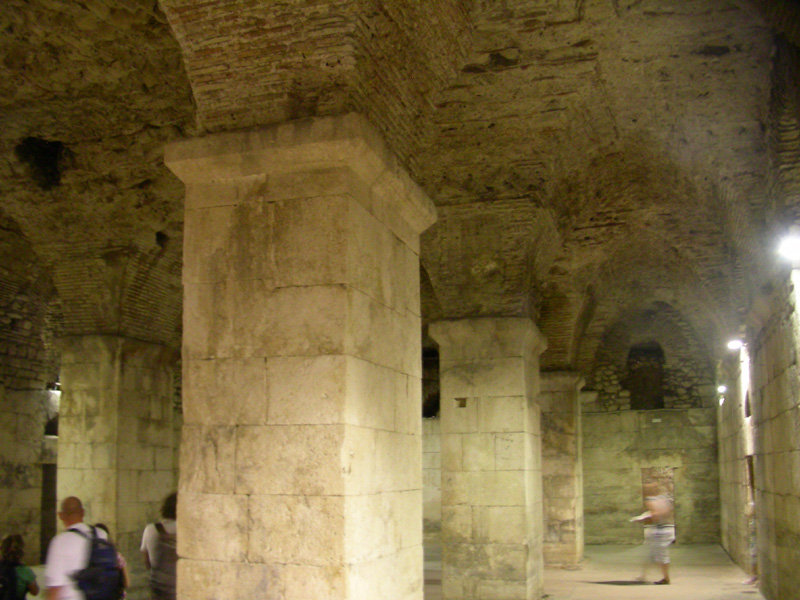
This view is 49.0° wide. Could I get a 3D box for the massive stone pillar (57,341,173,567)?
[{"bbox_3d":[-4.650,2.735,14.540,1.210,4.010,1.800,-3,-11,16],"label":"massive stone pillar"}]

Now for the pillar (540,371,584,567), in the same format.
[{"bbox_3d":[3.404,3.689,19.492,1.250,4.010,1.900,-3,-11,16],"label":"pillar"}]

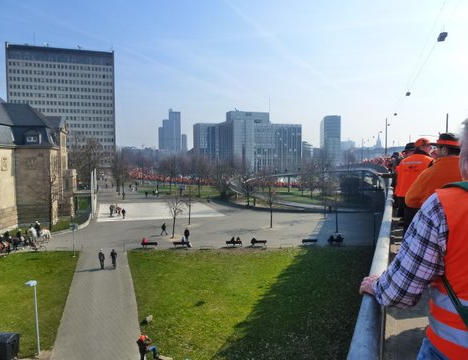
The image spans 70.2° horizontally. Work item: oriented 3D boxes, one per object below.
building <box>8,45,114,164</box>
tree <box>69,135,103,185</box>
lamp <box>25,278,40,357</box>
[{"bbox_3d":[-84.287,-32.328,167.906,46.335,62.965,17.000,-1,4,-16],"label":"building"},{"bbox_3d":[-56.317,-7.572,125.774,13.000,19.118,13.000,0,4,0],"label":"tree"},{"bbox_3d":[-10.430,7.188,17.276,0.650,3.975,0.250,-1,4,-17],"label":"lamp"}]

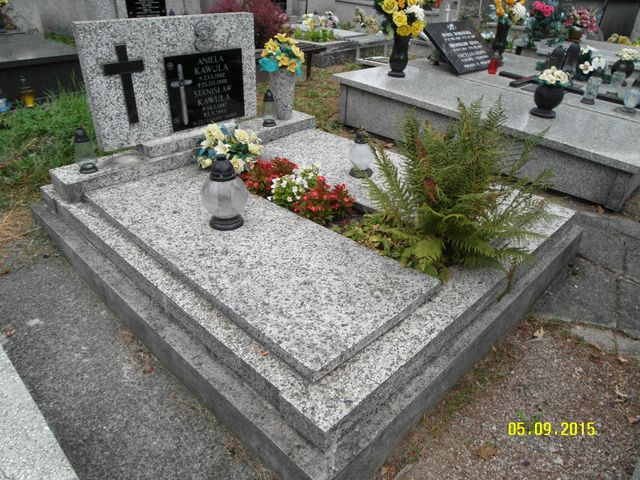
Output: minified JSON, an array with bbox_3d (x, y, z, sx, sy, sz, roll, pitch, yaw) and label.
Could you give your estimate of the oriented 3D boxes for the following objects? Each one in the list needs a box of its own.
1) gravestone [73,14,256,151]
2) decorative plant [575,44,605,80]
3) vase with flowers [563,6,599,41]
[{"bbox_3d":[-0.819,-0.953,2.616,0.065,0.636,1.055,27,39,37],"label":"gravestone"},{"bbox_3d":[2.638,-1.737,4.343,0.290,0.280,0.260,27,39,37],"label":"decorative plant"},{"bbox_3d":[3.866,-3.236,6.622,0.460,0.460,0.480,27,39,37],"label":"vase with flowers"}]

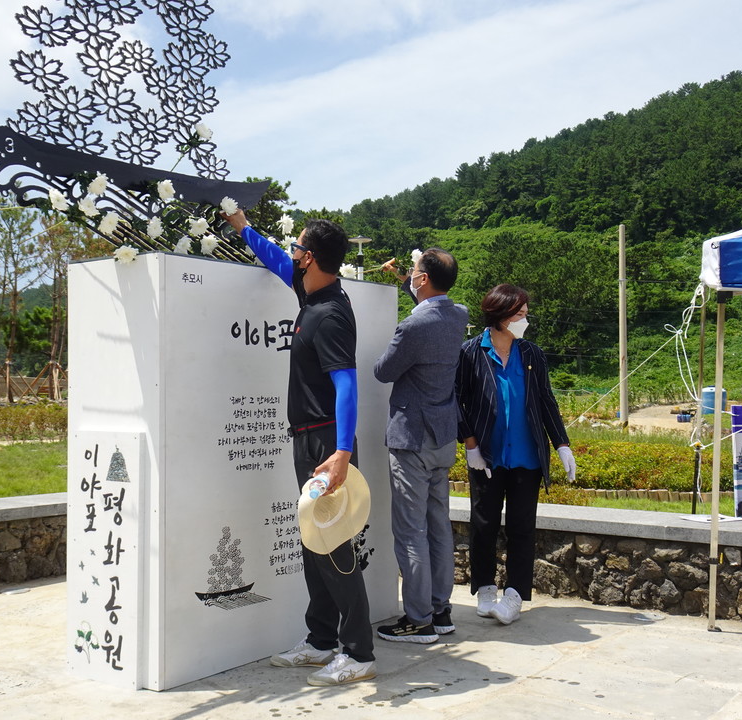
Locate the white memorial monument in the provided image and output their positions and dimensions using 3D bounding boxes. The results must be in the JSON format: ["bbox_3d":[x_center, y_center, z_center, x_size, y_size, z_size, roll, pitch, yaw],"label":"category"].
[{"bbox_3d":[-0.542,0.430,4.293,0.551,1.600,1.546,-2,-2,36],"label":"white memorial monument"}]

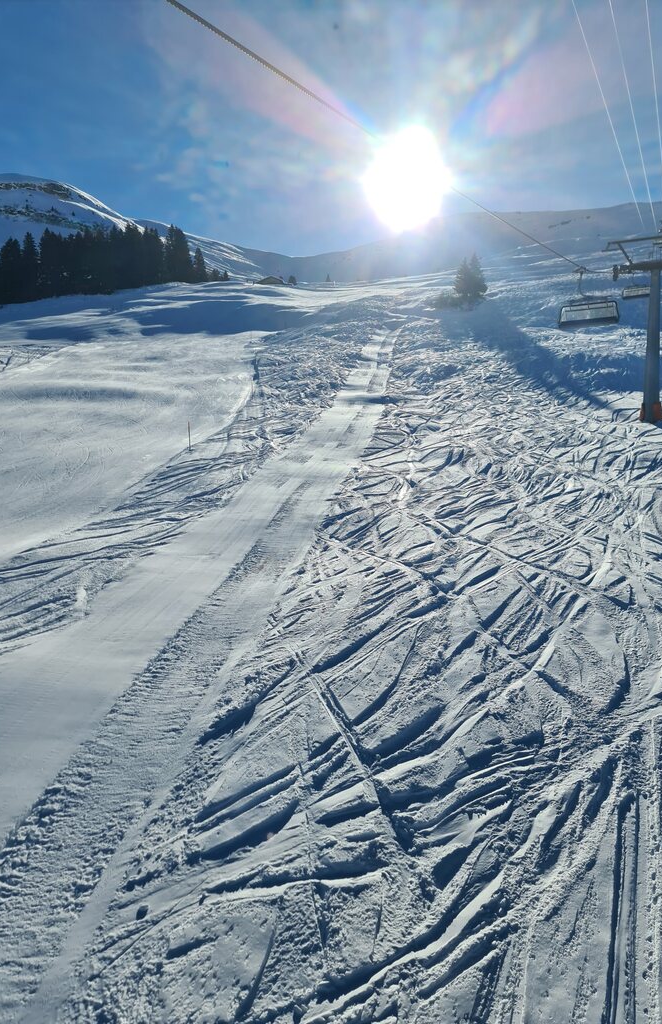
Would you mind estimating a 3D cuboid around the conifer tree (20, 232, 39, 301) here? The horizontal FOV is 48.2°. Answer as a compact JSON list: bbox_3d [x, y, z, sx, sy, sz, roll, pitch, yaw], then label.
[{"bbox_3d":[-77.465,-63.076,190.000,5.200,17.500,5.200,-1,3,-22],"label":"conifer tree"}]

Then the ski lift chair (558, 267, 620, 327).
[{"bbox_3d":[14.130,-11.775,40.500,3.150,3.200,1.500,2,3,25],"label":"ski lift chair"}]

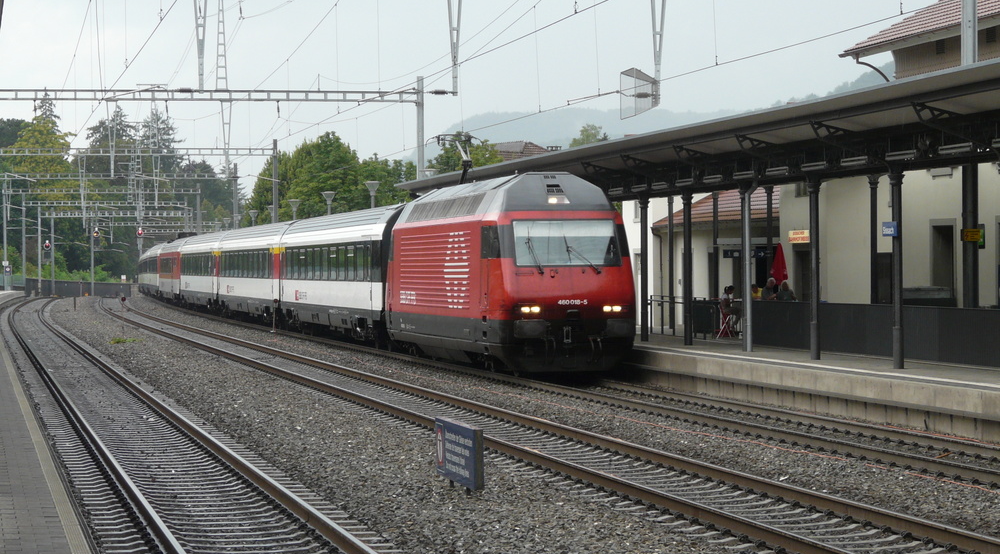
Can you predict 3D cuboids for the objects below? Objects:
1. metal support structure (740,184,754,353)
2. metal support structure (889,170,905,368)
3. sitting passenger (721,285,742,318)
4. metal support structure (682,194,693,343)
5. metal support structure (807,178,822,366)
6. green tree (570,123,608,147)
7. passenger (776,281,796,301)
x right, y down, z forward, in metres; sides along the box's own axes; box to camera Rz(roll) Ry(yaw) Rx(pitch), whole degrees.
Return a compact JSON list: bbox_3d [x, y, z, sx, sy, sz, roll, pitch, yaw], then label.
[{"bbox_3d":[4.867,-0.168,56.400,0.270,3.320,0.260,0,0,-10],"label":"metal support structure"},{"bbox_3d":[6.546,-0.124,47.100,0.260,3.270,0.260,0,0,-10],"label":"metal support structure"},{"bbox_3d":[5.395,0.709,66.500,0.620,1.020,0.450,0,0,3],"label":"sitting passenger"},{"bbox_3d":[4.017,-0.186,61.100,0.240,3.330,0.240,0,0,-10],"label":"metal support structure"},{"bbox_3d":[5.700,-0.154,51.700,0.260,3.320,0.260,0,0,-10],"label":"metal support structure"},{"bbox_3d":[6.012,-5.149,190.000,6.000,10.500,6.000,0,0,0],"label":"green tree"},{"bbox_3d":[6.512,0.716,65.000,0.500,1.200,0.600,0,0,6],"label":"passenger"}]

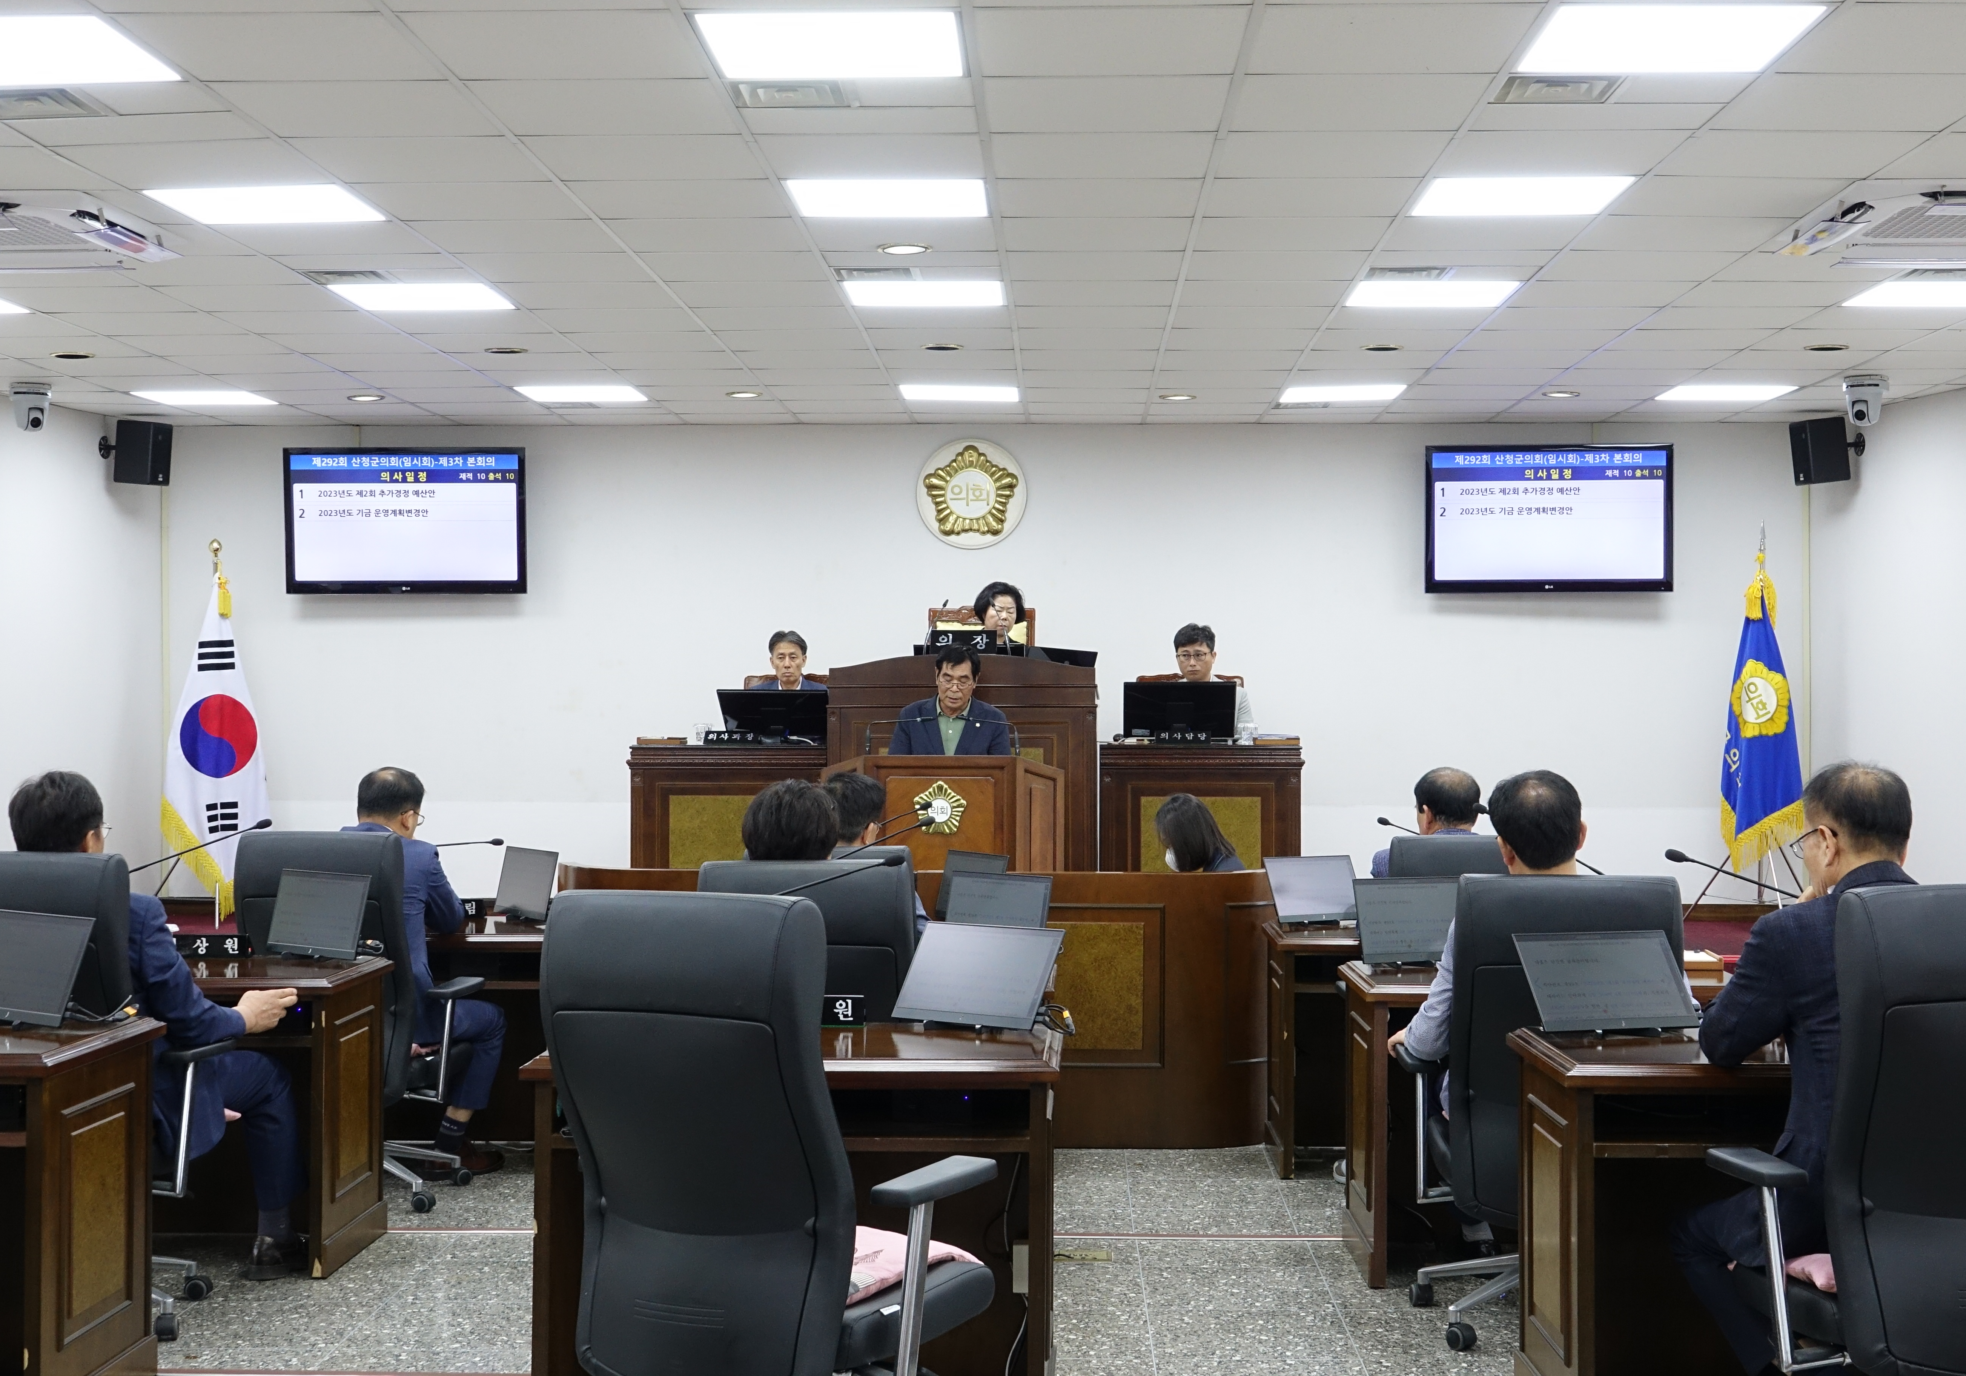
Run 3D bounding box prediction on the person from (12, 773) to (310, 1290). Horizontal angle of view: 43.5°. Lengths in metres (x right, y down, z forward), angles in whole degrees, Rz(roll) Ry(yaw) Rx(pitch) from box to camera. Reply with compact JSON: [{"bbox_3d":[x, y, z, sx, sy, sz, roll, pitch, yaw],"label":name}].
[{"bbox_3d":[-1.970,0.830,5.820,0.600,1.270,0.880,0,0,20],"label":"person"}]

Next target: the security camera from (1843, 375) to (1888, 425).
[{"bbox_3d":[4.066,-1.312,11.352,0.190,0.240,0.190,0,0,33],"label":"security camera"}]

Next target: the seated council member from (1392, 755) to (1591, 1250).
[{"bbox_3d":[1.225,0.820,5.840,0.600,1.280,0.920,0,0,-4],"label":"seated council member"}]

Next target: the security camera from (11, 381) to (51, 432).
[{"bbox_3d":[-4.522,-1.338,11.716,0.175,0.230,0.180,0,0,-35],"label":"security camera"}]

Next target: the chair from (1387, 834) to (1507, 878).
[{"bbox_3d":[1.380,0.967,7.200,0.670,1.085,0.680,0,0,-3],"label":"chair"}]

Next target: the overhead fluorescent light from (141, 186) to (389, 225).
[{"bbox_3d":[-2.147,-1.463,7.391,0.600,0.060,0.590,0,0,2],"label":"overhead fluorescent light"}]

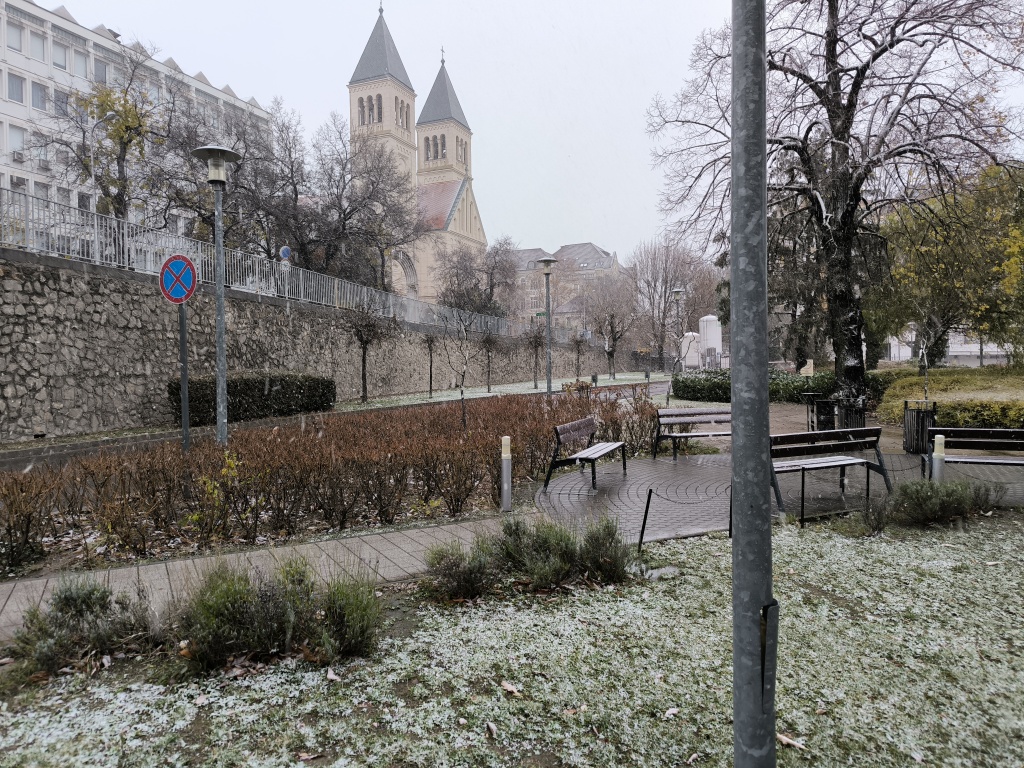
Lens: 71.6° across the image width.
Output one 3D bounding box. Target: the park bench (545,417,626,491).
[{"bbox_3d":[1.039,0.913,9.698,0.713,0.823,1.775,-1,1,21],"label":"park bench"}]

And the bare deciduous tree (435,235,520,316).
[{"bbox_3d":[-3.013,-8.626,62.000,7.500,8.850,7.000,-1,1,0],"label":"bare deciduous tree"}]

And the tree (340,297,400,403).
[{"bbox_3d":[-5.240,-1.273,26.200,2.150,3.850,1.950,-1,1,-12],"label":"tree"}]

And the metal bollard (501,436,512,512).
[{"bbox_3d":[-0.064,1.042,8.200,0.110,0.875,0.110,-1,1,0],"label":"metal bollard"}]

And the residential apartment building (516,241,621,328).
[{"bbox_3d":[11.985,-17.392,147.786,21.500,22.500,14.500,-1,1,21],"label":"residential apartment building"}]

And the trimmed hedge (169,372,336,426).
[{"bbox_3d":[-7.034,0.378,19.737,0.950,1.100,6.086,-1,1,18],"label":"trimmed hedge"}]

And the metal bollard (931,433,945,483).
[{"bbox_3d":[4.410,0.927,7.350,0.110,0.820,0.110,0,1,24],"label":"metal bollard"}]

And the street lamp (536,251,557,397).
[{"bbox_3d":[1.142,-1.478,22.100,0.630,4.880,0.630,-1,1,3],"label":"street lamp"}]

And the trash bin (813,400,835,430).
[{"bbox_3d":[7.815,0.844,17.700,0.480,0.880,0.480,0,1,24],"label":"trash bin"}]

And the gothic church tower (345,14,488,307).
[{"bbox_3d":[-12.585,-28.832,103.702,13.000,45.400,23.500,0,1,24],"label":"gothic church tower"}]

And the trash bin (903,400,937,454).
[{"bbox_3d":[7.524,0.806,13.100,0.510,0.980,0.500,0,1,30],"label":"trash bin"}]

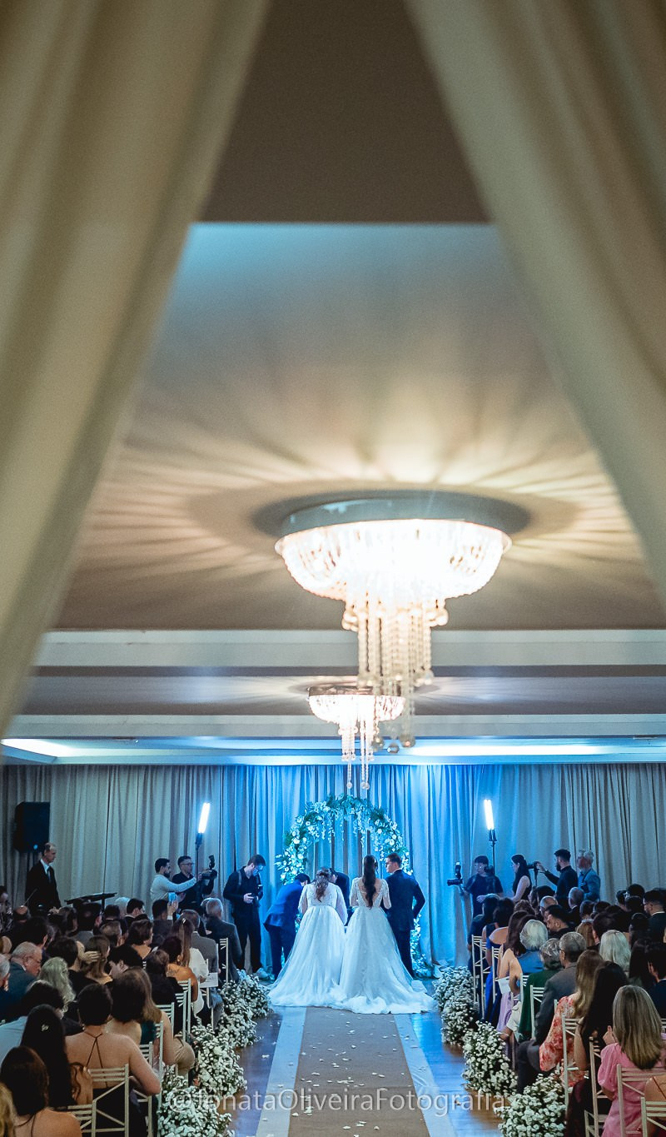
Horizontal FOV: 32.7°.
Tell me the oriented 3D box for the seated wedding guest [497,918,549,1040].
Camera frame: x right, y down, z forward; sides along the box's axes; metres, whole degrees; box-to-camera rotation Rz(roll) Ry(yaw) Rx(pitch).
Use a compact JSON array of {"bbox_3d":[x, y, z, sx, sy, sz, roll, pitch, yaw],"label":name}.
[{"bbox_3d":[1.828,4.004,10.650,0.520,1.340,0.750,0,-12,0],"label":"seated wedding guest"}]

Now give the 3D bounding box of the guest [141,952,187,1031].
[{"bbox_3d":[-1.338,3.649,8.885,0.480,1.300,0.750,0,-12,0],"label":"guest"}]

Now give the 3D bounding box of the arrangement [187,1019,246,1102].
[{"bbox_3d":[-1.007,4.255,9.881,0.500,0.530,0.500,0,-12,0],"label":"arrangement"}]

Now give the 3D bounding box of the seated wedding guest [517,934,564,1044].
[{"bbox_3d":[1.887,3.860,9.970,0.500,1.280,0.800,0,-12,0],"label":"seated wedding guest"}]

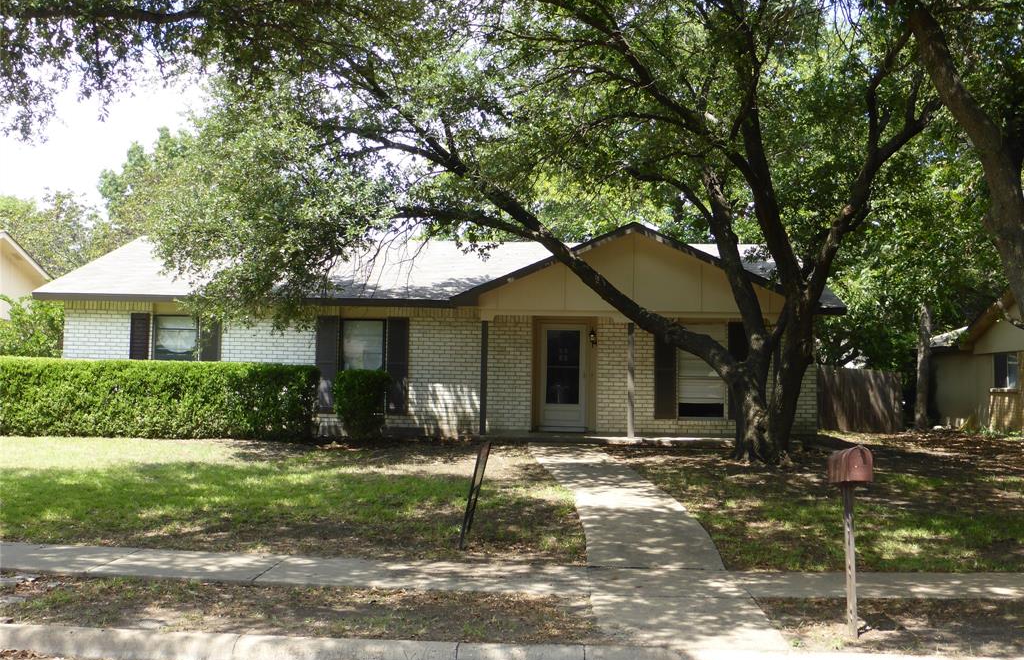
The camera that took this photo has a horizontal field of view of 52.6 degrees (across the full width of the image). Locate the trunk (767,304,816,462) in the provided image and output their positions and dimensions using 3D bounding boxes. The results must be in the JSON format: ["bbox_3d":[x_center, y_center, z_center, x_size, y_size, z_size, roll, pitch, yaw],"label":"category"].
[{"bbox_3d":[4.421,0.843,16.400,0.632,2.441,0.600,1,-3,2],"label":"trunk"}]

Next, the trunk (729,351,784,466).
[{"bbox_3d":[3.841,1.226,16.300,0.722,1.767,0.700,1,-3,2],"label":"trunk"}]

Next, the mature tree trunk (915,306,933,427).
[{"bbox_3d":[12.119,1.073,30.500,0.420,3.737,0.420,1,-3,2],"label":"mature tree trunk"}]

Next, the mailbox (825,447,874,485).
[{"bbox_3d":[2.095,0.845,6.450,0.168,0.224,0.480,1,-7,3],"label":"mailbox"}]

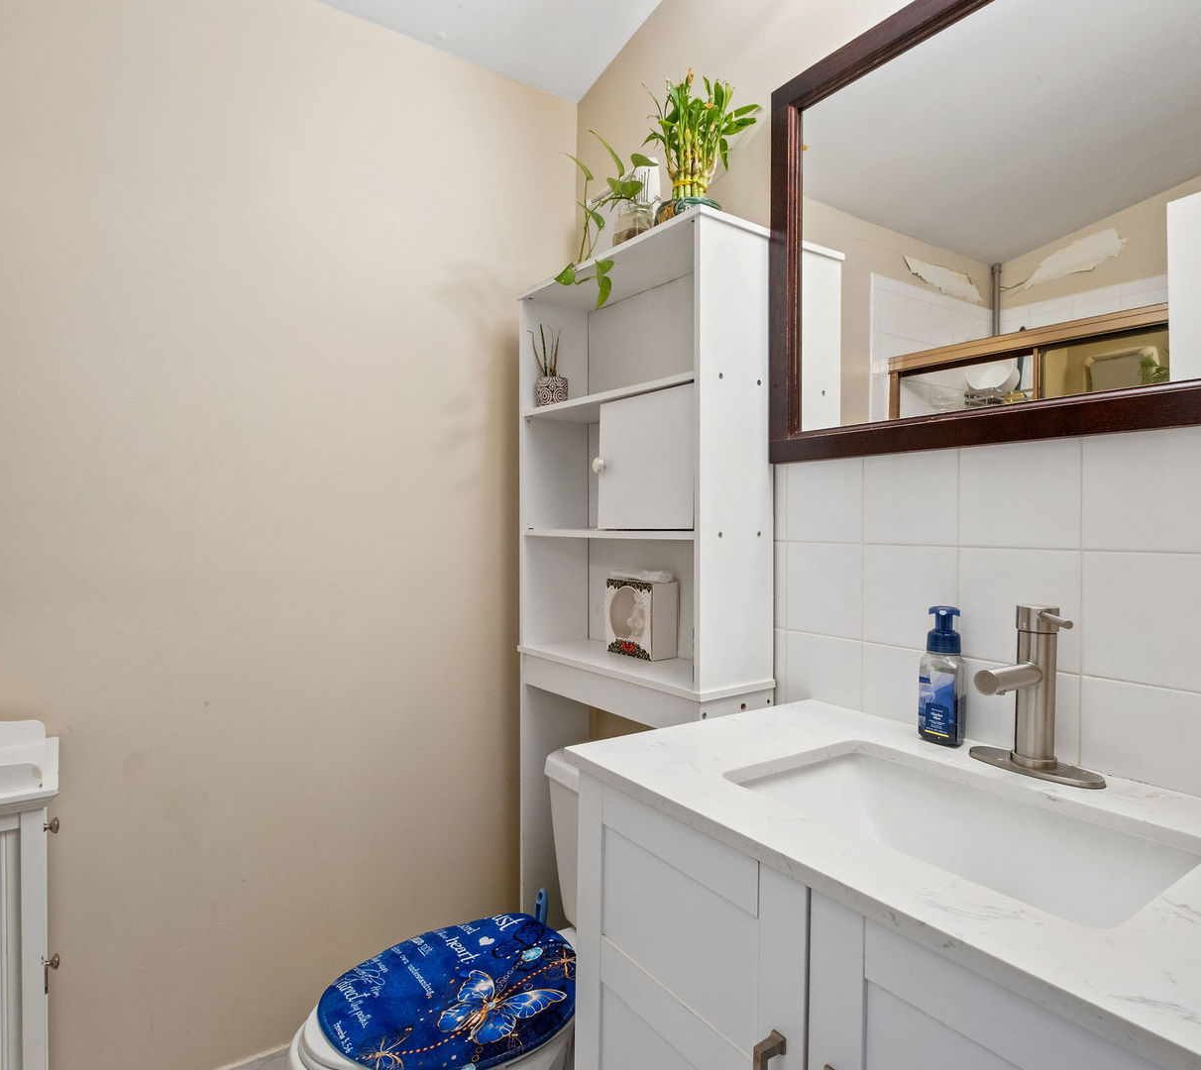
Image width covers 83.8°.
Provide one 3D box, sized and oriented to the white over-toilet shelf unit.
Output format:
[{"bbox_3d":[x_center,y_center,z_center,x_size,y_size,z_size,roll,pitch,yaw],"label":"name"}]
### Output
[{"bbox_3d":[0.061,0.293,1.417,0.203,1.690,0.608,0,1,-36],"label":"white over-toilet shelf unit"}]

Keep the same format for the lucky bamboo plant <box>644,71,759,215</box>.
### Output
[{"bbox_3d":[0.181,-0.704,1.241,0.175,0.310,0.180,0,1,0],"label":"lucky bamboo plant"}]

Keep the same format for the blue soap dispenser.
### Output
[{"bbox_3d":[0.487,0.197,0.943,0.042,0.190,0.057,0,1,-43],"label":"blue soap dispenser"}]

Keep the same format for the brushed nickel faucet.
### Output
[{"bbox_3d":[0.503,0.192,0.805,0.165,0.203,0.148,0,1,-36],"label":"brushed nickel faucet"}]

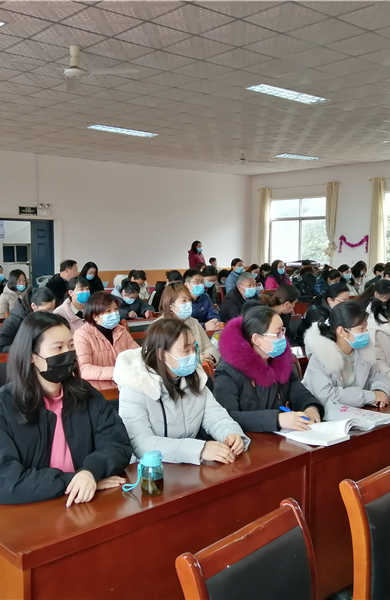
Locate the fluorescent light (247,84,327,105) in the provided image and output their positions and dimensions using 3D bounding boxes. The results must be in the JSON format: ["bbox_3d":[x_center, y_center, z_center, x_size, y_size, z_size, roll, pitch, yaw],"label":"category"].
[{"bbox_3d":[1.115,-2.488,7.164,1.240,0.080,0.290,-5,7,-42],"label":"fluorescent light"}]

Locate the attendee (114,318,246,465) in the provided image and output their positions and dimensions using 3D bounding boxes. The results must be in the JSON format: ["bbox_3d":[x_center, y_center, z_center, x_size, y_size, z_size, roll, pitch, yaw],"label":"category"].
[{"bbox_3d":[-0.083,0.718,2.429,0.640,1.230,0.500,5,7,44],"label":"attendee"}]

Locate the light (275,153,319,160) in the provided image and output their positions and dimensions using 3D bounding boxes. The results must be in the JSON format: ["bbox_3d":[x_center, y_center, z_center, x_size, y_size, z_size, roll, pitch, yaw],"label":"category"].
[{"bbox_3d":[2.306,-3.128,13.156,1.220,0.080,0.310,-5,8,-41],"label":"light"}]

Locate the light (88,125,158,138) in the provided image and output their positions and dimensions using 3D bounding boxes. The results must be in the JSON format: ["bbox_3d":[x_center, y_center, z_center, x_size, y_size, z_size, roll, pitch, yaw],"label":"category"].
[{"bbox_3d":[-1.142,-2.714,9.712,1.230,0.090,0.290,-5,8,-41],"label":"light"}]

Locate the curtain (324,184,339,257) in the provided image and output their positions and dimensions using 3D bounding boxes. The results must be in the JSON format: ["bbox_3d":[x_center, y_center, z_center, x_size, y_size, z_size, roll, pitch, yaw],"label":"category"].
[{"bbox_3d":[3.336,-1.935,14.623,0.150,1.800,0.380,-5,8,-41],"label":"curtain"}]

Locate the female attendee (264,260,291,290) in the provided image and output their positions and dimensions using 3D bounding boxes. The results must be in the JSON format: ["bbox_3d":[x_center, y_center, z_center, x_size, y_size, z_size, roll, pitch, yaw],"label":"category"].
[{"bbox_3d":[1.478,-0.051,10.570,0.480,1.290,0.650,-5,7,-42],"label":"female attendee"}]

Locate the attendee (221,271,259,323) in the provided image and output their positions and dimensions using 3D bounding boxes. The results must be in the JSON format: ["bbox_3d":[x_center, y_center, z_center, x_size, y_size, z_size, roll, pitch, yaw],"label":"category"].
[{"bbox_3d":[0.437,0.353,6.174,0.520,1.280,0.680,-5,7,-42],"label":"attendee"}]

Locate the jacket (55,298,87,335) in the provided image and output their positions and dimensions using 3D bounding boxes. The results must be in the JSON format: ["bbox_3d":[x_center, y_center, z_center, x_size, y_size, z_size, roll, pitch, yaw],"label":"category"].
[{"bbox_3d":[-1.018,0.308,5.034,0.480,0.630,0.460,-5,7,-42],"label":"jacket"}]

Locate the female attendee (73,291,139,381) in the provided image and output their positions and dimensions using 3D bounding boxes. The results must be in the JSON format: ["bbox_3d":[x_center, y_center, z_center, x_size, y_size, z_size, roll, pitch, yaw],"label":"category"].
[{"bbox_3d":[-0.500,0.579,3.787,0.520,1.255,0.750,-5,8,-44],"label":"female attendee"}]

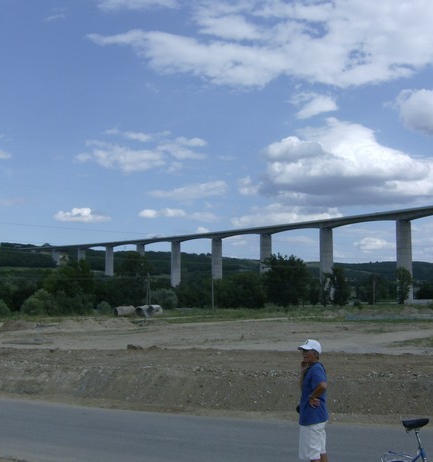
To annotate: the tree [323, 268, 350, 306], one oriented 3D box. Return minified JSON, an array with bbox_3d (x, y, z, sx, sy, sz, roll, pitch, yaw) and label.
[{"bbox_3d":[33.469,15.609,180.000,7.800,11.200,7.400,0,-4,0],"label":"tree"}]

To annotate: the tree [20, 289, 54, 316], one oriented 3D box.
[{"bbox_3d":[-36.562,14.523,130.000,6.800,5.600,6.200,0,-4,0],"label":"tree"}]

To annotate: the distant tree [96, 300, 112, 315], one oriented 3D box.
[{"bbox_3d":[-23.483,15.898,133.000,3.200,2.800,3.000,0,-4,0],"label":"distant tree"}]

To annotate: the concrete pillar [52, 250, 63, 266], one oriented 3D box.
[{"bbox_3d":[-356.956,61.660,1435.000,13.000,37.000,8.000,3,-5,-40],"label":"concrete pillar"}]

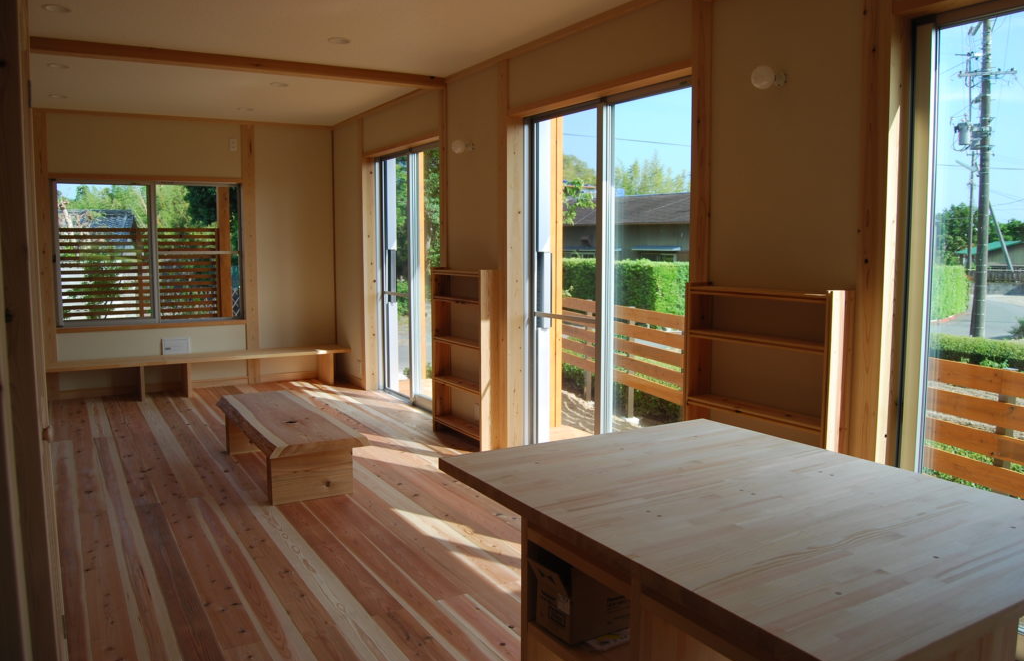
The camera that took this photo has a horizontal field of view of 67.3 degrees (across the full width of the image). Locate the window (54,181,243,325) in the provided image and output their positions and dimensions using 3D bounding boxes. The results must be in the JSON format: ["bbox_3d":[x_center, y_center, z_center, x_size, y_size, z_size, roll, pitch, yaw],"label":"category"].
[{"bbox_3d":[-3.439,-0.737,7.381,1.630,1.330,0.100,-4,7,-29],"label":"window"}]

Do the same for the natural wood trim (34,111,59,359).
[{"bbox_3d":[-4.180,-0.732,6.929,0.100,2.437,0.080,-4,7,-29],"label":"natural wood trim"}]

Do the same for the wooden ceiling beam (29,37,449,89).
[{"bbox_3d":[-1.669,-1.723,5.063,2.618,0.079,0.120,-4,7,-29],"label":"wooden ceiling beam"}]

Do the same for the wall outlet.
[{"bbox_3d":[-3.272,0.160,7.495,0.258,0.165,0.040,-4,7,-29],"label":"wall outlet"}]

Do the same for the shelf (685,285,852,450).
[{"bbox_3d":[1.021,0.436,3.176,0.150,1.220,0.770,-4,7,-29],"label":"shelf"}]

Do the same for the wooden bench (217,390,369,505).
[{"bbox_3d":[-1.481,0.701,5.018,0.576,0.333,1.646,-4,7,-31],"label":"wooden bench"}]

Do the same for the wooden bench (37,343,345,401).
[{"bbox_3d":[-2.952,0.395,7.412,2.720,0.355,0.450,-4,7,-29],"label":"wooden bench"}]

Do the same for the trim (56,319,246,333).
[{"bbox_3d":[-3.415,-0.044,7.371,1.717,0.045,0.081,-4,7,-31],"label":"trim"}]

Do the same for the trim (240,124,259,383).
[{"bbox_3d":[-2.646,-0.740,7.766,0.121,2.626,0.091,-4,7,-31],"label":"trim"}]

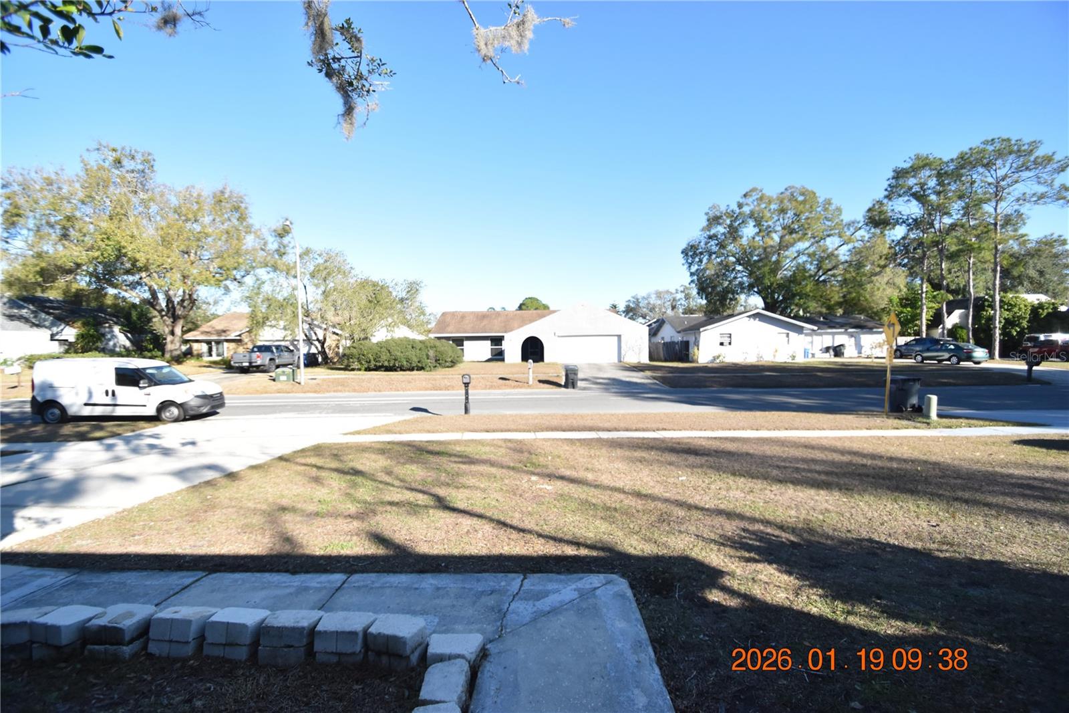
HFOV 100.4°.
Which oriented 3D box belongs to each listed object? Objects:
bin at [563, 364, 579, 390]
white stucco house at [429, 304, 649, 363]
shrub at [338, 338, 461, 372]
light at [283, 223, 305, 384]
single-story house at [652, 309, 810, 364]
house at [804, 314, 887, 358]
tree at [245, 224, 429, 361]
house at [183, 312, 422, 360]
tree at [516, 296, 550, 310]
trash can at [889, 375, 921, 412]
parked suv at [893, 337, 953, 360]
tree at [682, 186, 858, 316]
[{"bbox_3d":[1.860,1.050,22.200,0.660,1.120,0.800,0,2,-5],"label":"bin"},{"bbox_3d":[0.426,-2.037,41.250,17.500,4.600,13.200,-1,3,0],"label":"white stucco house"},{"bbox_3d":[-9.195,-0.167,31.322,8.200,2.160,3.400,-1,3,0],"label":"shrub"},{"bbox_3d":[-12.100,-2.650,22.500,0.400,8.400,1.300,0,2,3],"label":"light"},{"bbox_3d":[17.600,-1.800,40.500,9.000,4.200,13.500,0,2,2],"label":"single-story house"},{"bbox_3d":[29.000,-2.150,46.800,10.500,4.400,9.500,0,2,2],"label":"house"},{"bbox_3d":[-14.100,-4.300,32.200,12.300,9.500,11.000,0,2,0],"label":"tree"},{"bbox_3d":[-22.800,-1.900,41.800,16.500,4.700,13.000,0,2,-3],"label":"house"},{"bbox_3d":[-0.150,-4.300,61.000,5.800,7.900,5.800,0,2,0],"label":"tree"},{"bbox_3d":[11.495,1.144,13.881,0.650,1.070,0.780,-1,3,-5],"label":"trash can"},{"bbox_3d":[32.300,-0.656,36.800,1.900,1.740,4.750,-1,2,0],"label":"parked suv"},{"bbox_3d":[26.566,-10.022,51.593,18.500,18.800,18.500,-1,3,0],"label":"tree"}]

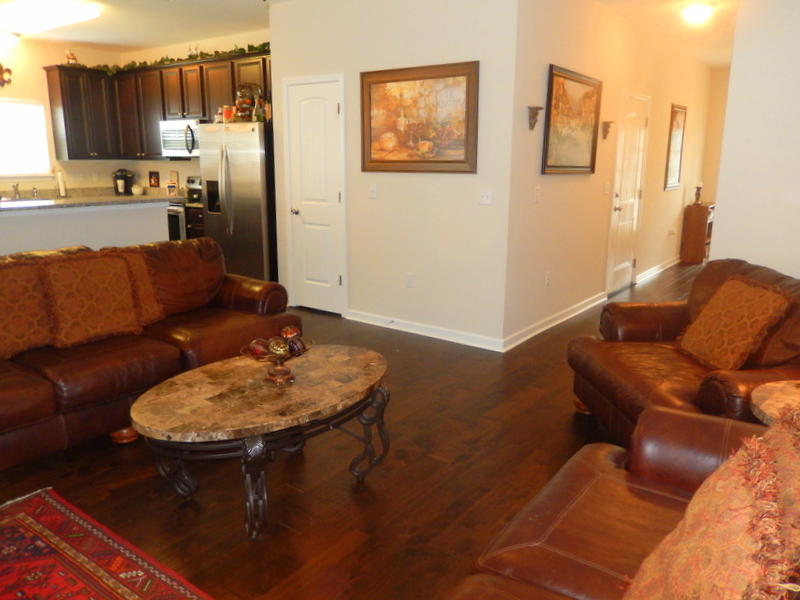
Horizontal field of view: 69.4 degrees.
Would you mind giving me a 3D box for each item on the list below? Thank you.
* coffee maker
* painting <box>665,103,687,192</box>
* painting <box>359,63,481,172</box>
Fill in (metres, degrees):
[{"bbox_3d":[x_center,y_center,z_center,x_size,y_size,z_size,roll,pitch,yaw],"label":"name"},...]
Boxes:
[{"bbox_3d":[-3.604,-1.534,7.585,0.250,0.340,0.290,-2,14,-12],"label":"coffee maker"},{"bbox_3d":[3.533,-1.932,7.398,0.040,1.040,0.840,10,16,35],"label":"painting"},{"bbox_3d":[0.110,-1.365,4.402,1.085,0.775,0.040,10,16,35],"label":"painting"}]

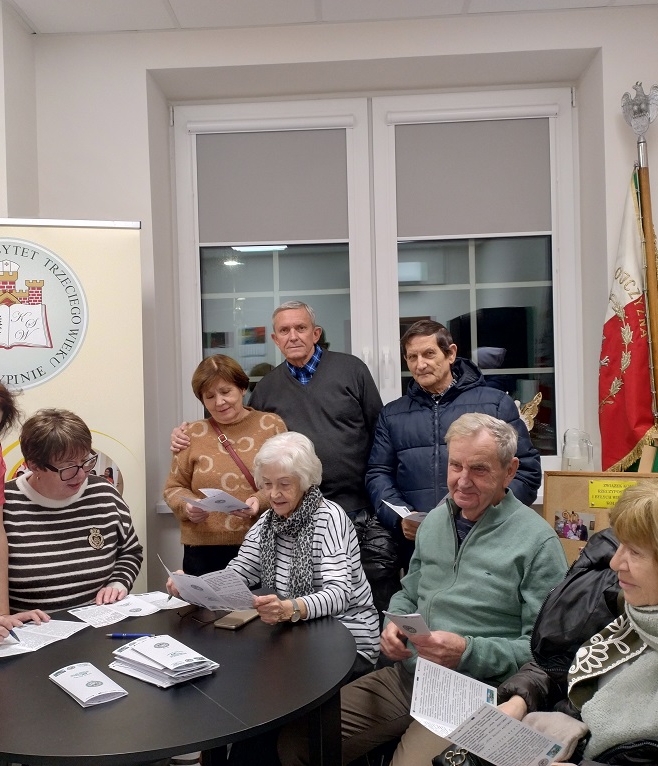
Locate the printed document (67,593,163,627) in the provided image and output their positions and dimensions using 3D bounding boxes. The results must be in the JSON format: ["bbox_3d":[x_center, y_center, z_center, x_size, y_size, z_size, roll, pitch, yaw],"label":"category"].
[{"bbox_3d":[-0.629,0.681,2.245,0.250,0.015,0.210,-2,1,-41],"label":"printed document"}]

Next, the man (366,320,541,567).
[{"bbox_3d":[0.447,0.592,2.570,0.580,1.640,0.420,-1,1,20],"label":"man"}]

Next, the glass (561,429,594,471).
[{"bbox_3d":[1.041,0.316,3.100,0.135,0.240,0.115,-2,0,-6],"label":"glass"}]

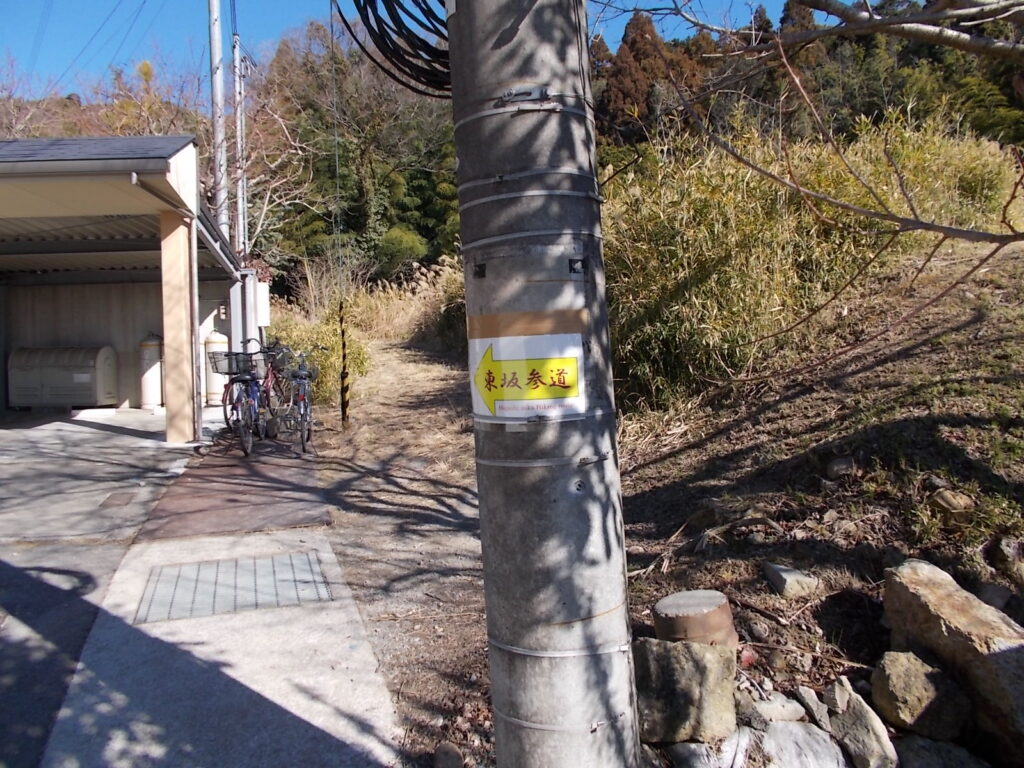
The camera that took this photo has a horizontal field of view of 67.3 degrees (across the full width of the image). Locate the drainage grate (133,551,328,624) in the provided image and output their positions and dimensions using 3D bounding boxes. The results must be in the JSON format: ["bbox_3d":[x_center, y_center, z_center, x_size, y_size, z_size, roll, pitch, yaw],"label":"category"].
[{"bbox_3d":[-1.486,1.092,4.157,0.910,0.040,0.900,-3,6,-19],"label":"drainage grate"}]

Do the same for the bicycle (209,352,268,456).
[{"bbox_3d":[-2.880,0.180,8.380,0.600,1.060,1.760,-3,4,-10],"label":"bicycle"}]

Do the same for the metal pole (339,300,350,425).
[{"bbox_3d":[-2.230,-0.290,10.150,0.100,1.680,0.100,-2,2,-12],"label":"metal pole"}]

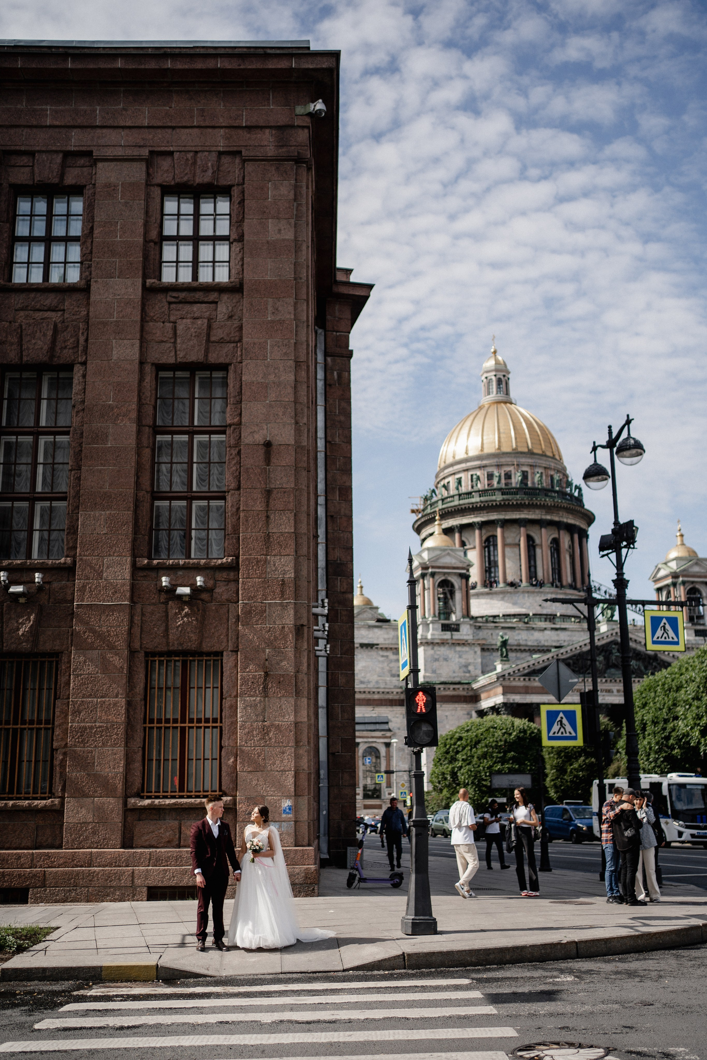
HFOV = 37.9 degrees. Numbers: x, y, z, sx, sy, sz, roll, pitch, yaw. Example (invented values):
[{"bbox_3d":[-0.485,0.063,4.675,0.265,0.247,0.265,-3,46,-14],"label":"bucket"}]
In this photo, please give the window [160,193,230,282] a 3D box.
[{"bbox_3d":[-3.289,-6.105,21.480,1.427,2.064,0.180,0,-15,-2],"label":"window"}]

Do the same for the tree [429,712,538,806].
[{"bbox_3d":[9.454,17.249,73.998,8.042,7.805,7.640,-1,-14,0],"label":"tree"}]

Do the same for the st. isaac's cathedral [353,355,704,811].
[{"bbox_3d":[32.413,4.904,218.691,108.000,101.500,98.000,2,-15,-13],"label":"st. isaac's cathedral"}]

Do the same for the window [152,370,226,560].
[{"bbox_3d":[-3.181,-1.302,19.939,1.387,3.865,0.200,0,-14,-1],"label":"window"}]

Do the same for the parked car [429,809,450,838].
[{"bbox_3d":[5.705,17.003,59.632,1.780,1.580,4.400,2,-14,-11],"label":"parked car"}]

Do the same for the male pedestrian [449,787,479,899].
[{"bbox_3d":[1.850,5.229,17.238,0.480,1.745,0.380,-13,-19,40],"label":"male pedestrian"}]

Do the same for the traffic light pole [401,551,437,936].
[{"bbox_3d":[0.839,2.781,14.050,0.480,5.128,0.500,-1,-15,0],"label":"traffic light pole"}]

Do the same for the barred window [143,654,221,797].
[{"bbox_3d":[-3.082,3.508,18.567,1.378,2.527,0.200,0,-14,-1],"label":"barred window"}]

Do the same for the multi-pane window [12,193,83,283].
[{"bbox_3d":[-6.262,-5.984,21.083,1.385,2.073,0.200,0,-14,-1],"label":"multi-pane window"}]

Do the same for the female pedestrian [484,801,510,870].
[{"bbox_3d":[3.507,7.522,25.508,0.550,1.643,0.520,-10,-17,30],"label":"female pedestrian"}]

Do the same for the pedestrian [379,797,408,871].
[{"bbox_3d":[0.978,7.543,25.619,0.680,1.729,0.500,-1,-15,0],"label":"pedestrian"}]

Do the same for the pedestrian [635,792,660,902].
[{"bbox_3d":[4.554,4.962,16.211,0.460,1.664,0.400,-15,-20,42],"label":"pedestrian"}]

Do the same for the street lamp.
[{"bbox_3d":[5.402,2.234,20.459,0.750,9.050,2.200,2,-14,-11],"label":"street lamp"}]

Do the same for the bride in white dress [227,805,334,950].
[{"bbox_3d":[-0.935,4.354,13.111,1.240,1.663,1.000,-3,-15,9],"label":"bride in white dress"}]

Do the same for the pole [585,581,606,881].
[{"bbox_3d":[4.827,3.771,20.381,0.330,6.012,0.330,-1,-14,0],"label":"pole"}]

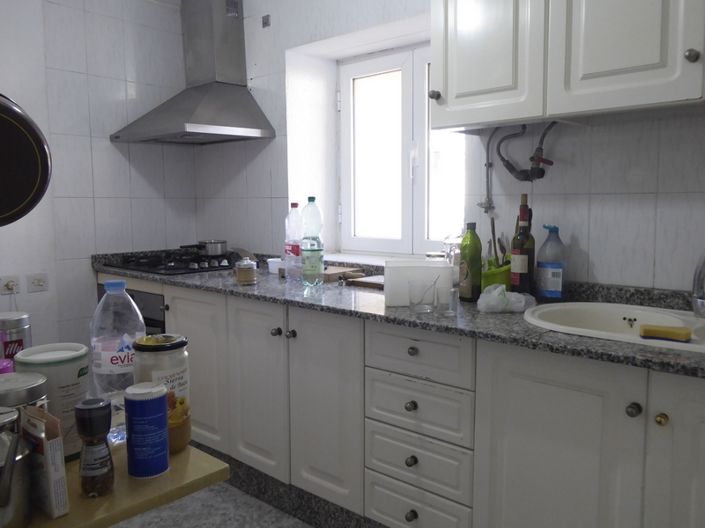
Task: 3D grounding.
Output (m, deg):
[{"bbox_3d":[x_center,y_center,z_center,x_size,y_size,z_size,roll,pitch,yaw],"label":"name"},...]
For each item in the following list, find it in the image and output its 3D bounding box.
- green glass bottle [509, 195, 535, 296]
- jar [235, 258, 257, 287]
[{"bbox_3d":[0.573,-0.060,1.974,0.074,0.336,0.074,-6,8,-43],"label":"green glass bottle"},{"bbox_3d":[-0.413,0.029,2.313,0.076,0.107,0.076,-1,6,0],"label":"jar"}]

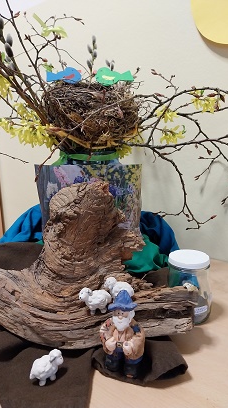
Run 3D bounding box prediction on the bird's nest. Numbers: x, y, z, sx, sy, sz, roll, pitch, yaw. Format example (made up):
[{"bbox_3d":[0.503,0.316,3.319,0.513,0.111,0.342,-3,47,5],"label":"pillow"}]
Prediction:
[{"bbox_3d":[-0.045,-0.155,0.559,0.180,0.115,0.175,-1,12,0],"label":"bird's nest"}]

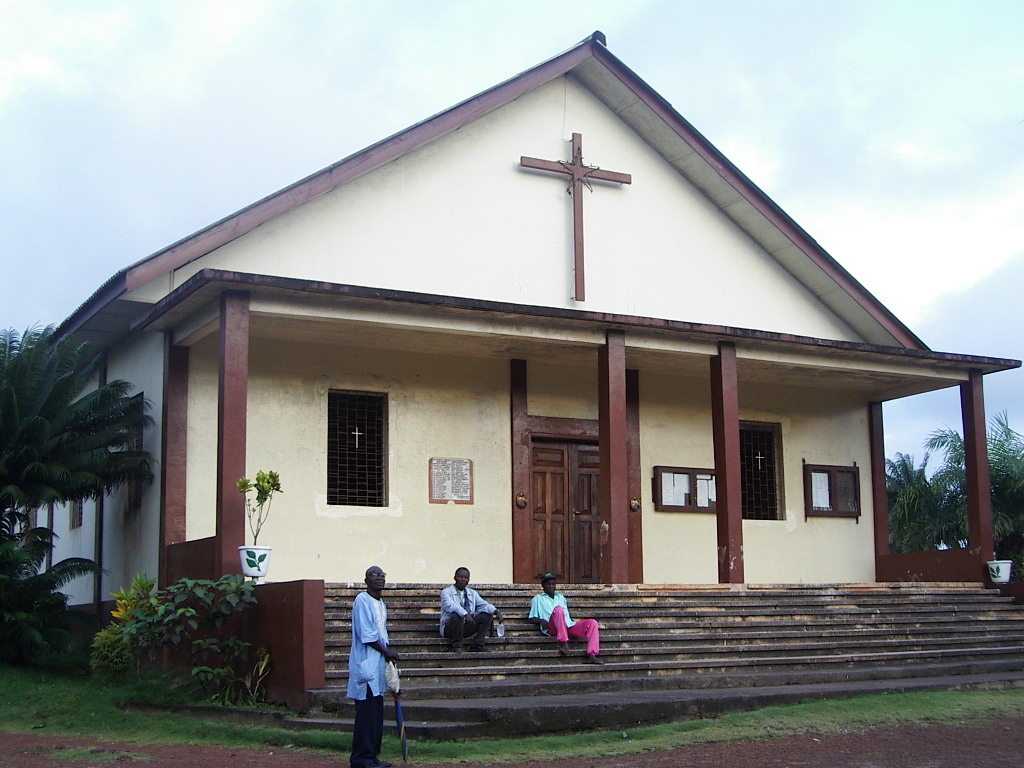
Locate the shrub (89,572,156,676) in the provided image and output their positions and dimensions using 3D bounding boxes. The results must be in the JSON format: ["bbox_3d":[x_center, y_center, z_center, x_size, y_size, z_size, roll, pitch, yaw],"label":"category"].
[{"bbox_3d":[-4.969,3.068,19.622,0.800,1.327,0.750,4,-10,-31],"label":"shrub"}]

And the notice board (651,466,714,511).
[{"bbox_3d":[2.807,1.675,24.098,1.494,0.702,0.090,5,-11,-29],"label":"notice board"}]

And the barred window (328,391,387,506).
[{"bbox_3d":[-2.178,0.918,21.570,0.921,1.620,0.153,5,-11,-29],"label":"barred window"}]

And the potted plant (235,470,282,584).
[{"bbox_3d":[-3.001,1.706,18.283,0.530,1.367,0.490,4,-10,-31],"label":"potted plant"}]

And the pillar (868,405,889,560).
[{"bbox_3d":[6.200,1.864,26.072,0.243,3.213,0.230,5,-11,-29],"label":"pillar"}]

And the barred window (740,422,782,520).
[{"bbox_3d":[4.043,1.405,24.987,0.921,1.620,0.153,5,-11,-29],"label":"barred window"}]

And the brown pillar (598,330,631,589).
[{"bbox_3d":[1.464,1.052,22.283,0.285,3.654,0.275,4,-10,-31],"label":"brown pillar"}]

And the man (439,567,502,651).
[{"bbox_3d":[-0.495,2.683,18.356,0.650,1.002,0.720,2,-9,-19],"label":"man"}]

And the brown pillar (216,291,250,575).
[{"bbox_3d":[-3.307,0.611,18.170,0.275,3.408,0.261,5,-11,-29],"label":"brown pillar"}]

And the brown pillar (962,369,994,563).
[{"bbox_3d":[7.930,1.534,26.219,0.285,3.538,0.275,4,-10,-31],"label":"brown pillar"}]

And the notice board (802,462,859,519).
[{"bbox_3d":[5.719,1.915,27.448,1.322,0.918,0.100,4,-10,-31],"label":"notice board"}]

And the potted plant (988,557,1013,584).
[{"bbox_3d":[7.449,2.848,23.474,0.387,0.414,0.387,5,-11,-29],"label":"potted plant"}]

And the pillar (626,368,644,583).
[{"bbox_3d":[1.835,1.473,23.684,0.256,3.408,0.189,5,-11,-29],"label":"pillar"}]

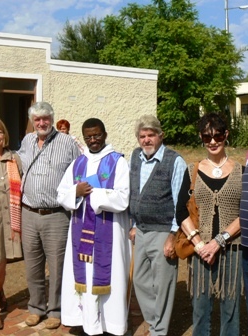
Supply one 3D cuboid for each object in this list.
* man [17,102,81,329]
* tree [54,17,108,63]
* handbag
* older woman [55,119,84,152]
[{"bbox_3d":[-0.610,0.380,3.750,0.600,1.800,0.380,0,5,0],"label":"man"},{"bbox_3d":[-1.850,-4.700,25.000,4.800,6.900,4.800,0,5,0],"label":"tree"},{"bbox_3d":[0.400,0.280,2.960,0.150,0.590,0.280,-3,6,-31],"label":"handbag"},{"bbox_3d":[-0.800,0.120,6.850,0.500,1.620,0.350,0,5,-9],"label":"older woman"}]

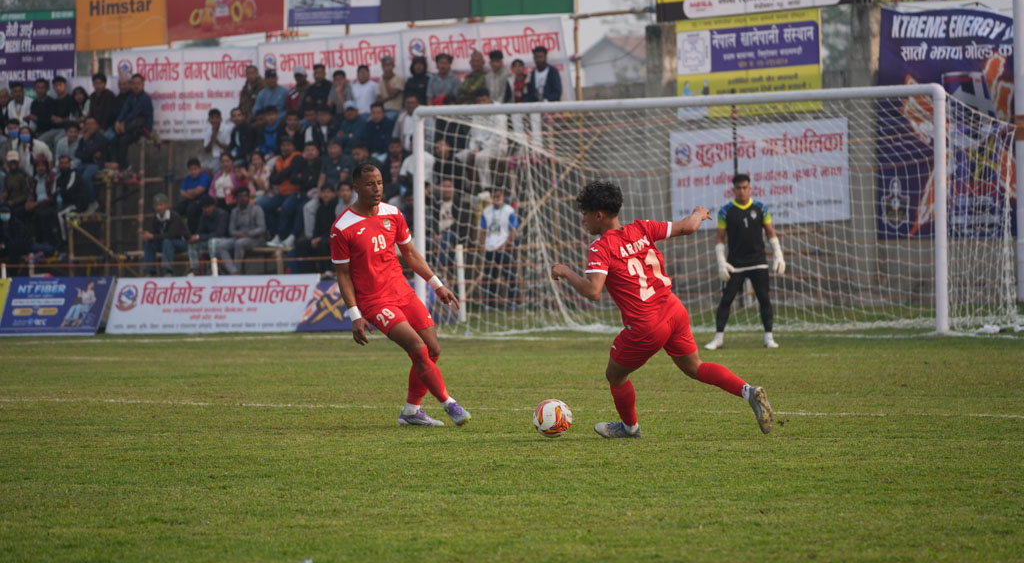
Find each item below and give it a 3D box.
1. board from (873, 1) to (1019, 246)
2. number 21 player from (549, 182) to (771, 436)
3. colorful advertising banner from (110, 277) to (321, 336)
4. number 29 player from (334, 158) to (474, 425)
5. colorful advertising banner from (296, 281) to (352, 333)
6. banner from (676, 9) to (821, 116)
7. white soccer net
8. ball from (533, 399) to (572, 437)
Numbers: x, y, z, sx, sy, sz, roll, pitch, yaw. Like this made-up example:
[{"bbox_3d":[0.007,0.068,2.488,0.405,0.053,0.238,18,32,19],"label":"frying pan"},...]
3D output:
[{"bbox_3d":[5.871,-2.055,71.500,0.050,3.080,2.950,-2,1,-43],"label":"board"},{"bbox_3d":[0.854,0.161,31.400,1.150,1.480,0.780,-1,1,35],"label":"number 21 player"},{"bbox_3d":[-3.649,0.282,66.000,3.500,0.740,0.060,0,-21,44],"label":"colorful advertising banner"},{"bbox_3d":[-0.682,0.079,33.400,0.800,1.610,0.580,-1,1,-25],"label":"number 29 player"},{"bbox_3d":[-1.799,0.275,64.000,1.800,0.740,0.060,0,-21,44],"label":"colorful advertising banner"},{"bbox_3d":[3.196,-2.920,73.500,0.050,1.330,2.650,-2,1,-42],"label":"banner"},{"bbox_3d":[2.170,-0.714,58.272,7.560,2.560,1.600,0,1,44],"label":"white soccer net"},{"bbox_3d":[0.232,0.777,31.100,0.220,0.220,0.220,-1,1,0],"label":"ball"}]

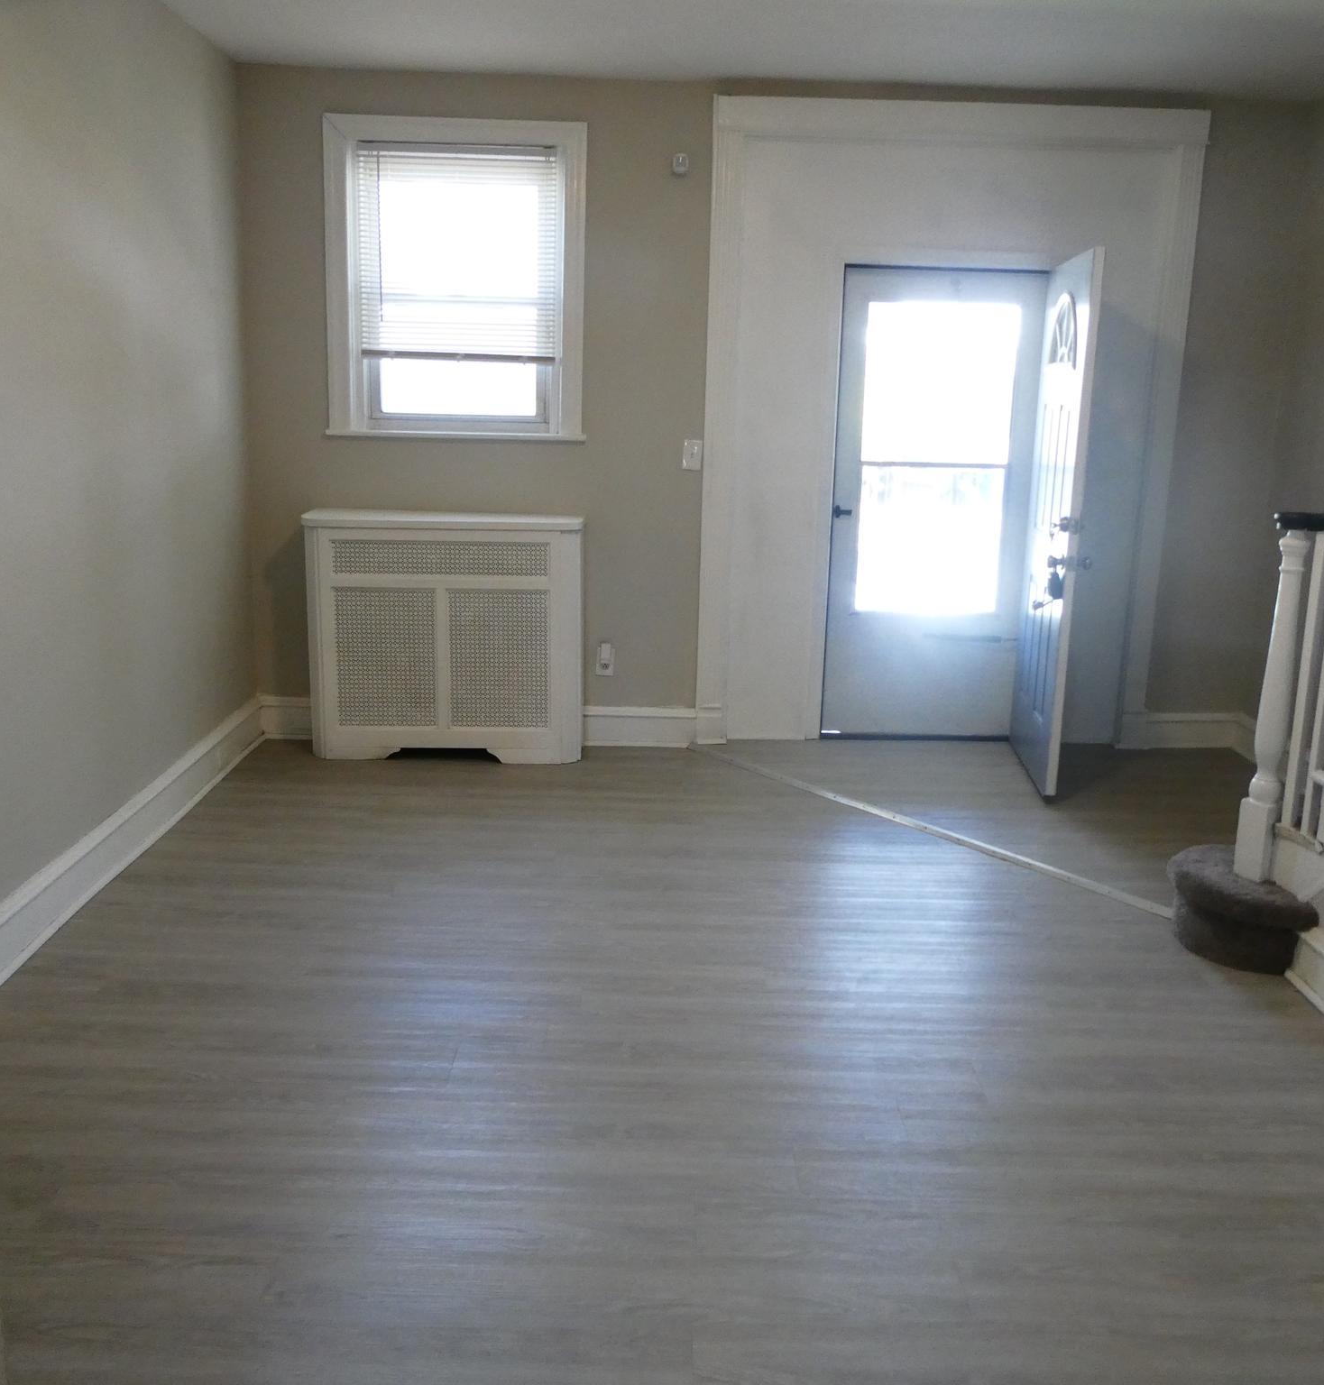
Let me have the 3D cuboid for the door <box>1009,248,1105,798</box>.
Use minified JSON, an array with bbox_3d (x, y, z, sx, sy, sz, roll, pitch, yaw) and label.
[{"bbox_3d":[1.587,-0.682,5.186,0.045,2.033,0.809,3,13,5],"label":"door"}]

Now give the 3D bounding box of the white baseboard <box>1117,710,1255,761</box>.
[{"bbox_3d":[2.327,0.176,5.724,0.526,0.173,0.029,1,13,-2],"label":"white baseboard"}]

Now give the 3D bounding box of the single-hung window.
[{"bbox_3d":[-0.836,-1.674,5.241,1.063,1.243,0.139,1,13,-2],"label":"single-hung window"}]

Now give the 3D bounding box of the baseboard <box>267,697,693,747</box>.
[{"bbox_3d":[-0.790,0.130,5.602,1.869,0.173,0.029,1,13,-2],"label":"baseboard"}]

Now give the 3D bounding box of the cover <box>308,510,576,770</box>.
[{"bbox_3d":[-0.880,-0.233,5.349,1.104,0.988,0.359,1,13,-2],"label":"cover"}]

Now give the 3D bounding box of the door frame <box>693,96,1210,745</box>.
[{"bbox_3d":[1.170,-1.061,5.440,1.998,2.658,0.139,1,13,-2],"label":"door frame"}]

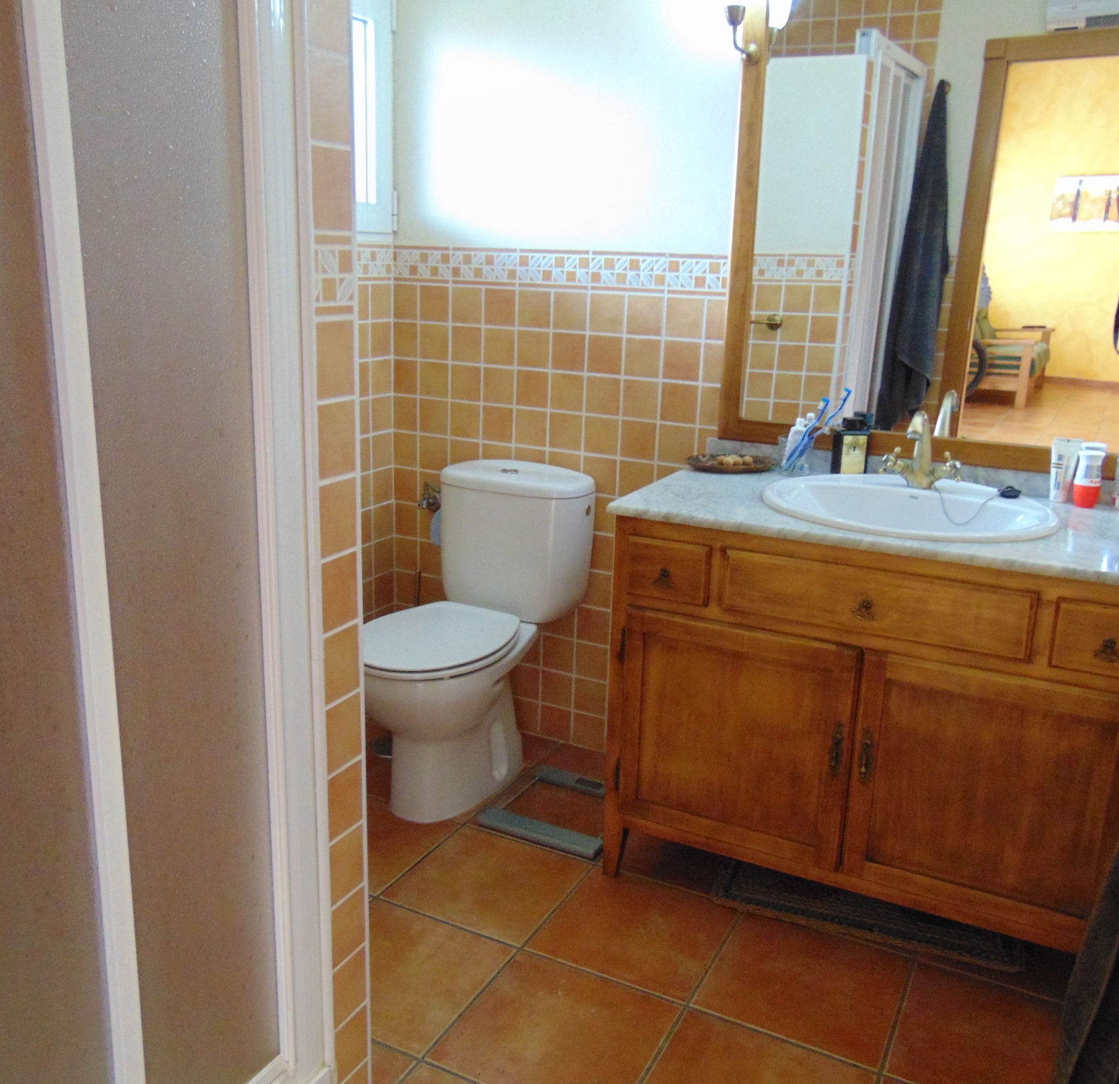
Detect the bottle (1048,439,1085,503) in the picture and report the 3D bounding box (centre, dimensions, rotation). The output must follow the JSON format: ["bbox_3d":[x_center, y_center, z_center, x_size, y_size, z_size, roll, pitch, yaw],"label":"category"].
[{"bbox_3d":[1.027,-0.146,2.122,0.056,0.130,0.035,9,16,25],"label":"bottle"}]

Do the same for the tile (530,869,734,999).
[{"bbox_3d":[0.154,0.777,2.089,0.333,0.010,0.333,9,16,25],"label":"tile"}]

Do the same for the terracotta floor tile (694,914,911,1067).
[{"bbox_3d":[0.459,0.825,1.947,0.333,0.010,0.333,9,16,25],"label":"terracotta floor tile"}]

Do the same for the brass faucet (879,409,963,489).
[{"bbox_3d":[0.716,-0.180,2.082,0.157,0.163,0.175,9,16,26],"label":"brass faucet"}]

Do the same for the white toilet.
[{"bbox_3d":[-0.225,0.236,2.513,0.385,0.775,0.670,9,16,25],"label":"white toilet"}]

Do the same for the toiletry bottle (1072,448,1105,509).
[{"bbox_3d":[1.065,-0.126,2.105,0.054,0.108,0.052,9,16,26],"label":"toiletry bottle"}]

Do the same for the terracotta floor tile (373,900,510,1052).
[{"bbox_3d":[-0.302,0.794,1.929,0.333,0.010,0.333,9,16,25],"label":"terracotta floor tile"}]

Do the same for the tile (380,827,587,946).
[{"bbox_3d":[-0.149,0.729,2.235,0.333,0.010,0.333,9,16,25],"label":"tile"}]

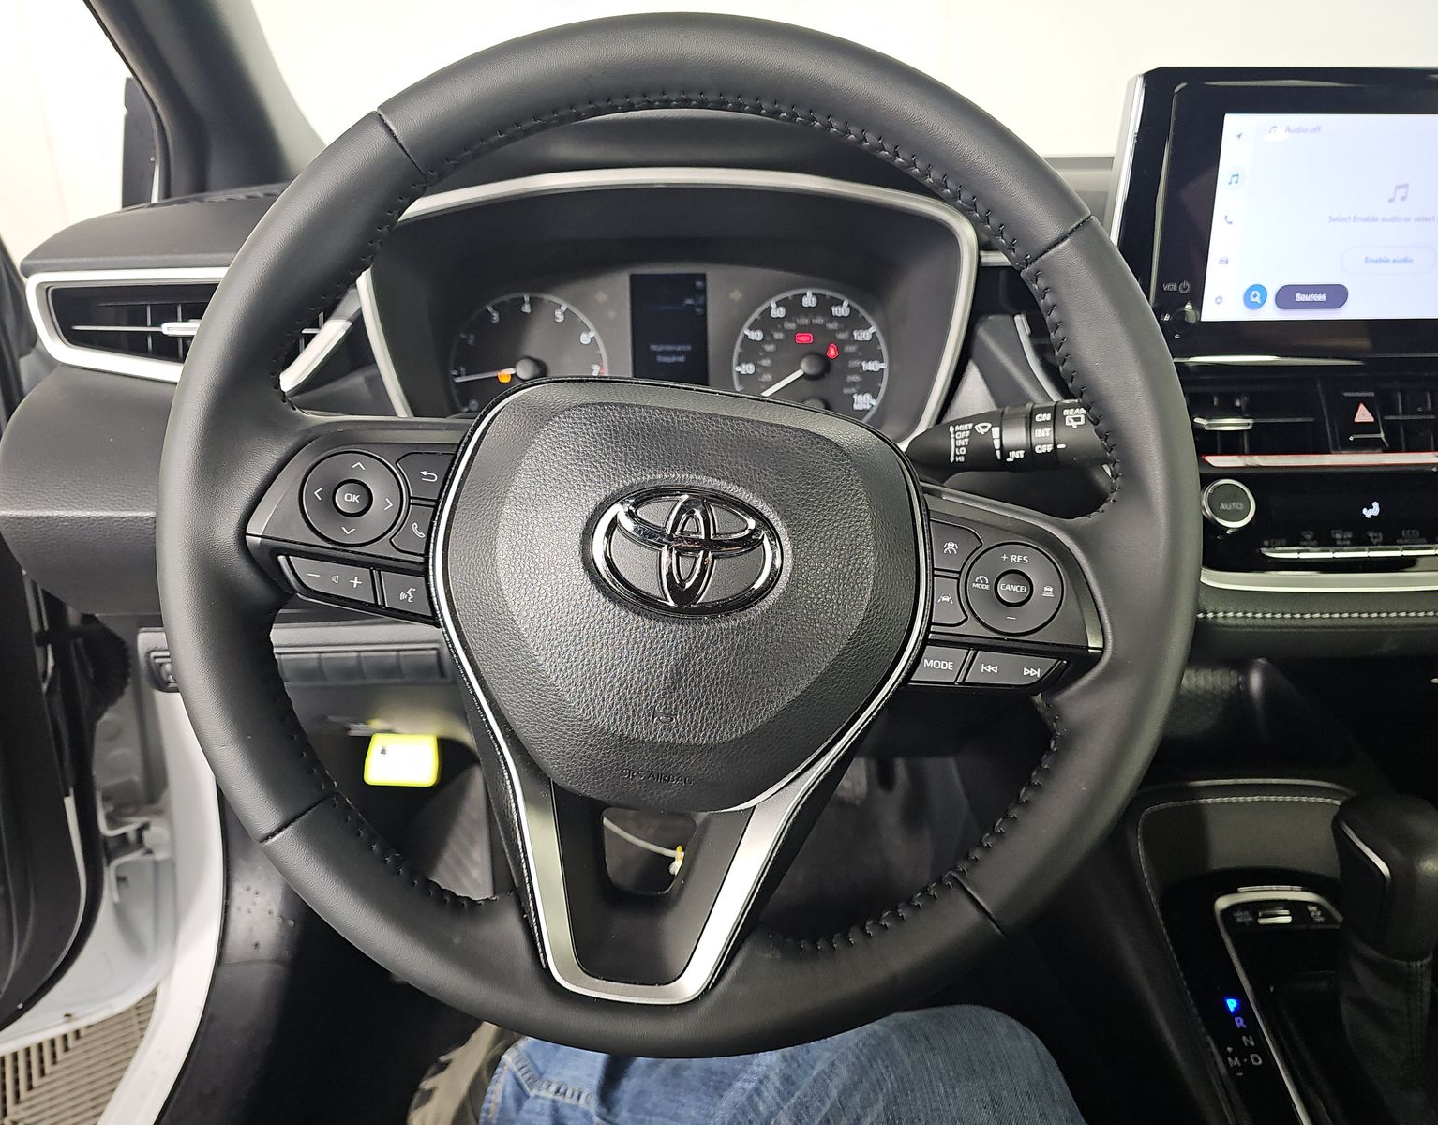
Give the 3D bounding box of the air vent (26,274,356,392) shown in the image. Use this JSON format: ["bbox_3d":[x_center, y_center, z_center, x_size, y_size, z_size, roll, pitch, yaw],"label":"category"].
[{"bbox_3d":[-0.278,-0.122,0.532,0.170,0.064,0.040,-1,22,-2],"label":"air vent"}]

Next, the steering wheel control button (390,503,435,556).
[{"bbox_3d":[-0.110,-0.011,0.357,0.015,0.018,0.007,8,0,0],"label":"steering wheel control button"}]

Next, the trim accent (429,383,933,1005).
[{"bbox_3d":[-0.018,0.048,0.358,0.184,0.212,0.036,7,1,-3],"label":"trim accent"}]

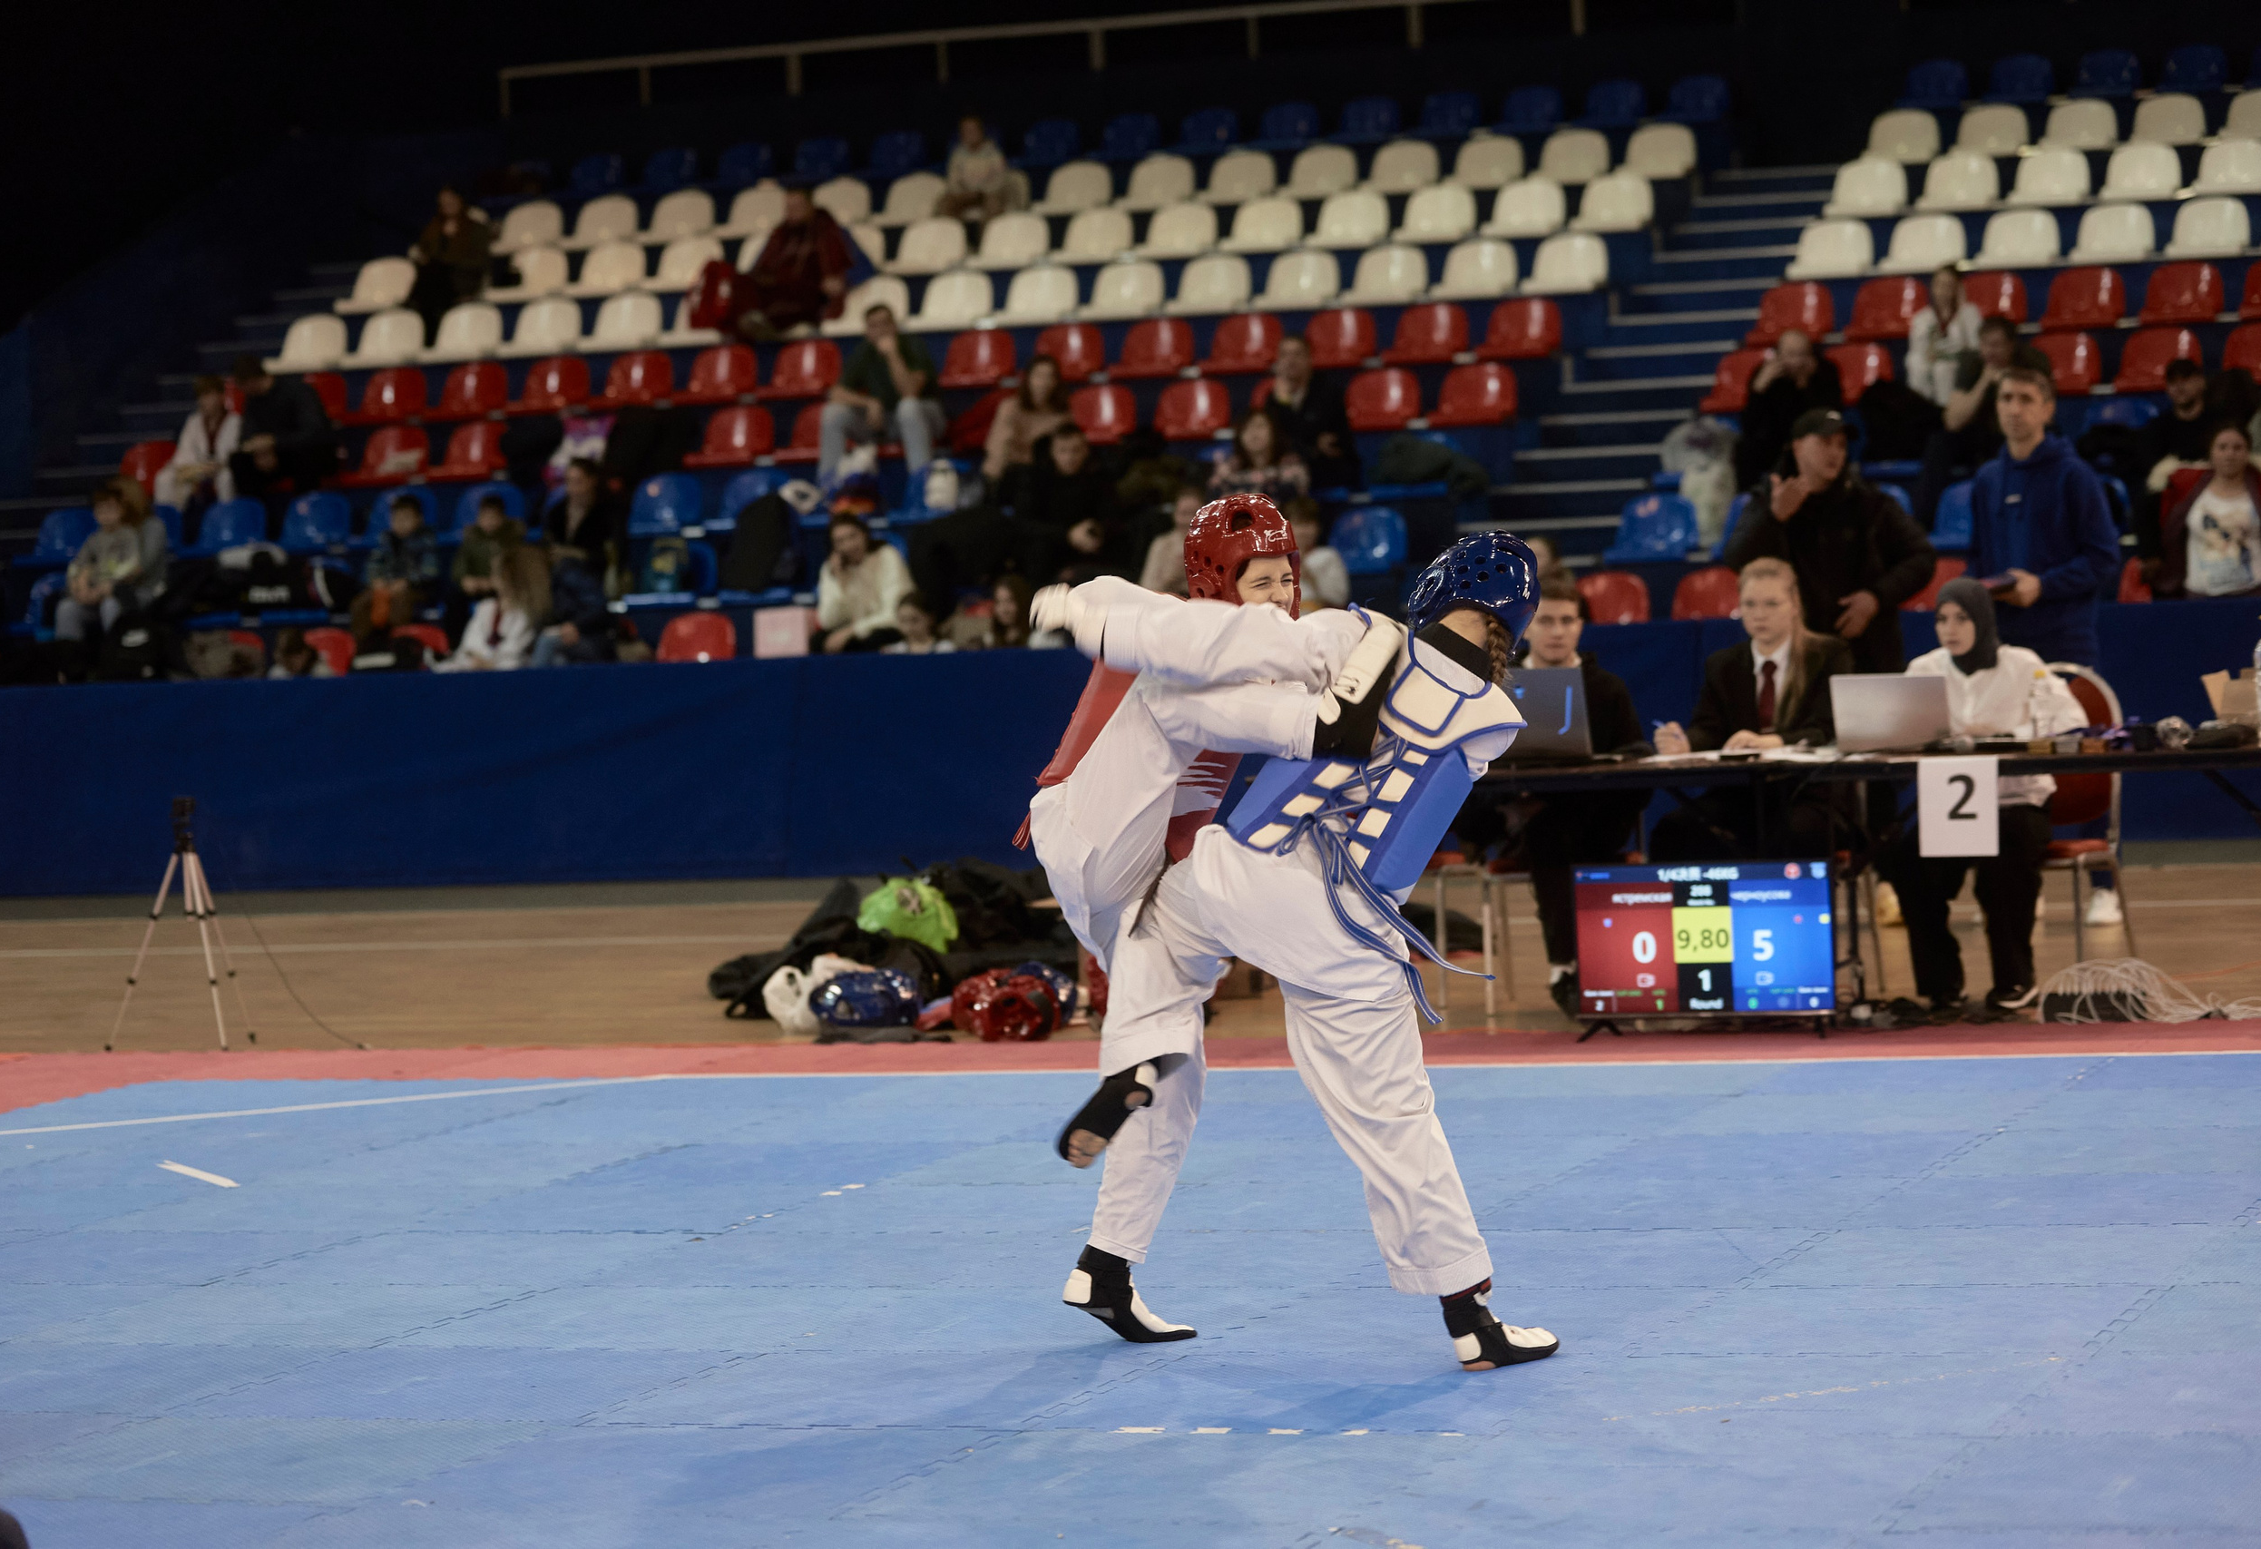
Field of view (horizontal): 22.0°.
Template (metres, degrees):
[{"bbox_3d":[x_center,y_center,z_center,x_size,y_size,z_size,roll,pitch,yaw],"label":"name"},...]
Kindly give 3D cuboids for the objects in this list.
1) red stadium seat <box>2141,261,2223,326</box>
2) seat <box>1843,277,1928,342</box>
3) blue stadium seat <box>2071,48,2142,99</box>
[{"bbox_3d":[5.039,-2.294,27.808,0.400,0.315,0.370,-2,3,20],"label":"red stadium seat"},{"bbox_3d":[3.725,-2.304,28.695,0.397,0.299,0.372,-2,3,19],"label":"seat"},{"bbox_3d":[5.420,-3.892,32.202,0.397,0.299,0.372,-2,3,19],"label":"blue stadium seat"}]

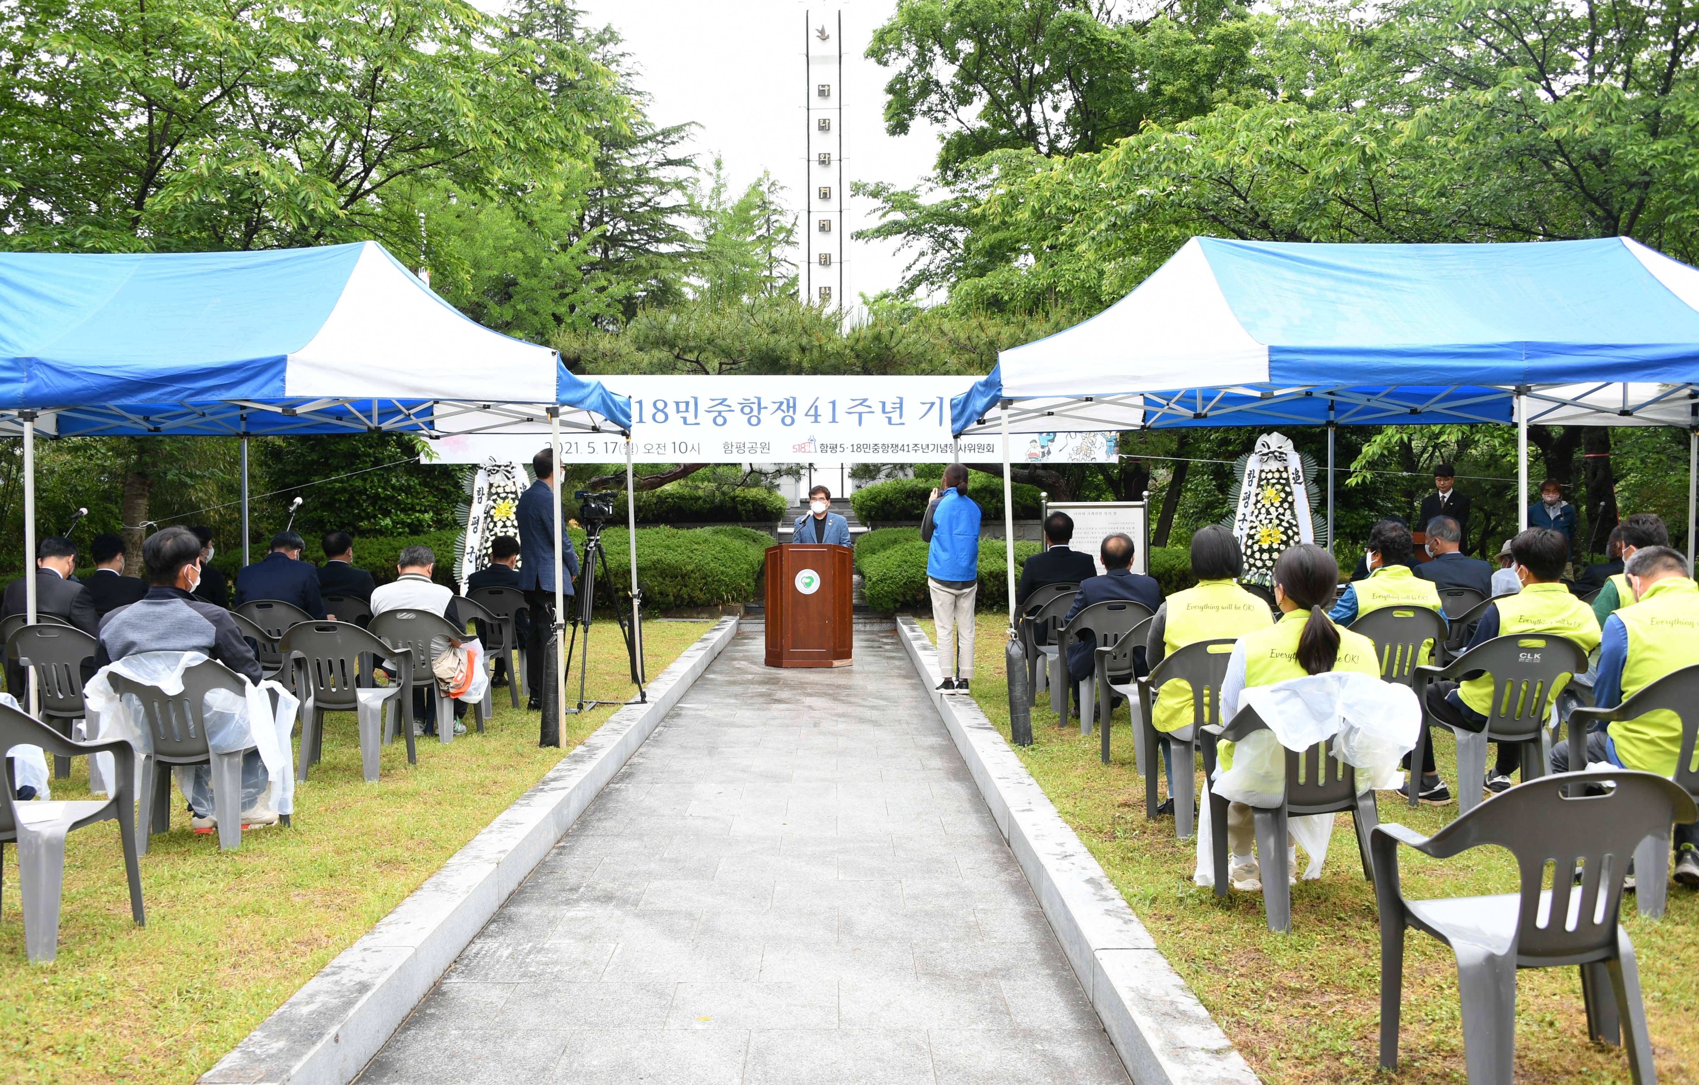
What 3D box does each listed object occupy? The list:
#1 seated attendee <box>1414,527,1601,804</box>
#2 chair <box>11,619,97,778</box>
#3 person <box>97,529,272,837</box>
[{"bbox_3d":[2.755,0.552,5.678,0.600,1.220,0.820,-1,2,-8],"label":"seated attendee"},{"bbox_3d":[-3.671,0.779,6.351,0.580,0.790,0.560,0,1,-3],"label":"chair"},{"bbox_3d":[-2.632,0.561,5.406,0.580,1.260,0.740,0,1,-3],"label":"person"}]

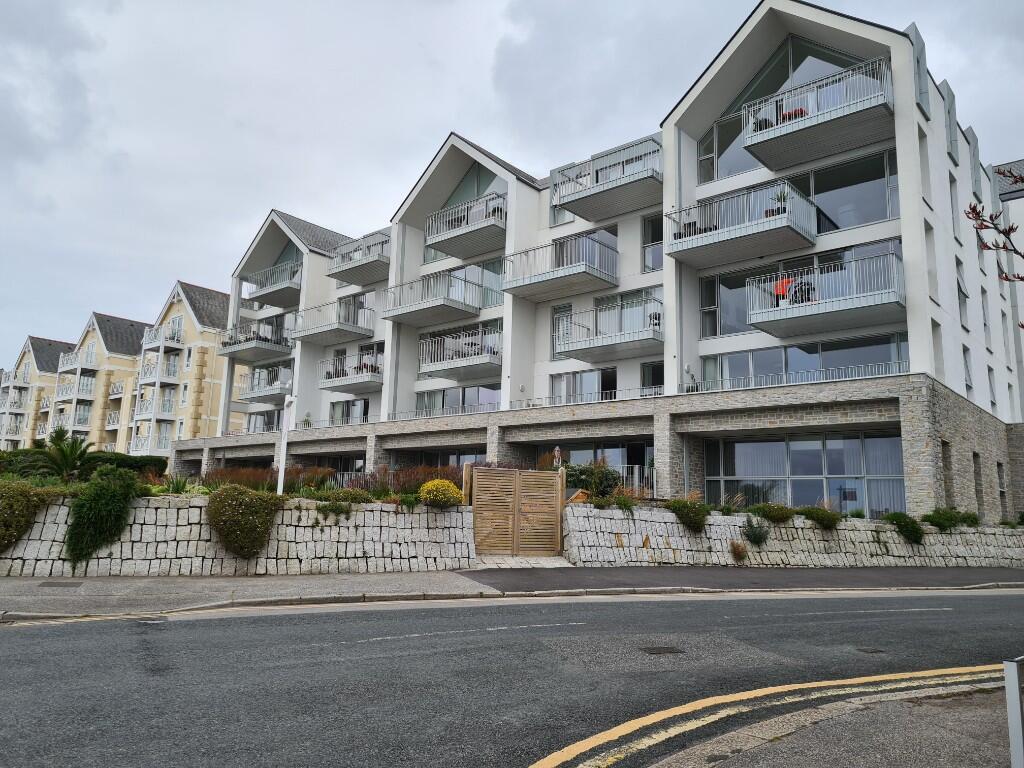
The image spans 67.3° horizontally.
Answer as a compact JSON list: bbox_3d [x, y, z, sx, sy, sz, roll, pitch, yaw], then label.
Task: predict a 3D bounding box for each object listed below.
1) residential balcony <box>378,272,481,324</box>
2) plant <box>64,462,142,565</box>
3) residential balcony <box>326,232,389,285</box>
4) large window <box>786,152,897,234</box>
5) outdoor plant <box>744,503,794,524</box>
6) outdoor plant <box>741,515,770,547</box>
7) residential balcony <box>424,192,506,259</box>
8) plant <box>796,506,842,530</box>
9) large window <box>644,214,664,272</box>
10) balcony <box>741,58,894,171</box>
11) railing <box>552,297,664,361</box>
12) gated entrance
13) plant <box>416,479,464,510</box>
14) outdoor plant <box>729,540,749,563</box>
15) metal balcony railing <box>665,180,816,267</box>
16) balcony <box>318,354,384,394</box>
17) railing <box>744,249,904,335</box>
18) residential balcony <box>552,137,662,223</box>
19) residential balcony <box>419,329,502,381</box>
[{"bbox_3d":[-3.885,-3.822,36.392,4.249,1.395,2.250,-7,-13,40],"label":"residential balcony"},{"bbox_3d":[-6.868,2.206,12.900,1.084,1.625,0.850,6,-11,-21],"label":"plant"},{"bbox_3d":[-7.051,-6.258,38.734,4.241,1.453,2.243,-7,-13,40],"label":"residential balcony"},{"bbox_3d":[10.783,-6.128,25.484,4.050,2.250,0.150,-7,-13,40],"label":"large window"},{"bbox_3d":[6.227,3.132,18.600,1.200,0.500,0.620,7,-11,-28],"label":"outdoor plant"},{"bbox_3d":[5.224,3.143,16.500,0.560,0.652,0.420,5,-11,-19],"label":"outdoor plant"},{"bbox_3d":[-1.661,-7.474,36.728,4.494,1.565,2.394,-7,-13,41],"label":"residential balcony"},{"bbox_3d":[7.037,3.078,17.600,0.968,0.505,0.650,5,-11,-19],"label":"plant"},{"bbox_3d":[5.901,-5.796,31.318,1.365,2.520,0.157,-7,-13,41],"label":"large window"},{"bbox_3d":[9.835,-8.336,24.246,4.222,1.453,2.243,-7,-13,40],"label":"balcony"},{"bbox_3d":[3.962,-1.864,28.134,4.173,1.453,2.243,-7,-13,40],"label":"railing"},{"bbox_3d":[0.144,2.716,16.217,1.860,1.800,0.090,4,-10,-14],"label":"gated entrance"},{"bbox_3d":[-1.471,2.221,15.600,0.858,0.578,0.800,5,-11,-17],"label":"plant"},{"bbox_3d":[5.272,3.898,17.900,0.480,0.480,0.360,7,-11,-28],"label":"outdoor plant"},{"bbox_3d":[7.519,-5.172,25.657,4.251,1.453,2.243,-7,-13,40],"label":"metal balcony railing"},{"bbox_3d":[-7.266,-0.482,37.768,4.095,1.453,2.243,-7,-13,40],"label":"balcony"},{"bbox_3d":[10.364,-2.769,25.026,4.641,1.544,2.394,-7,-13,41],"label":"railing"},{"bbox_3d":[4.263,-7.796,30.018,4.201,1.464,2.250,-7,-13,40],"label":"residential balcony"},{"bbox_3d":[-1.630,-1.176,32.932,4.095,1.453,2.243,-7,-13,40],"label":"residential balcony"}]

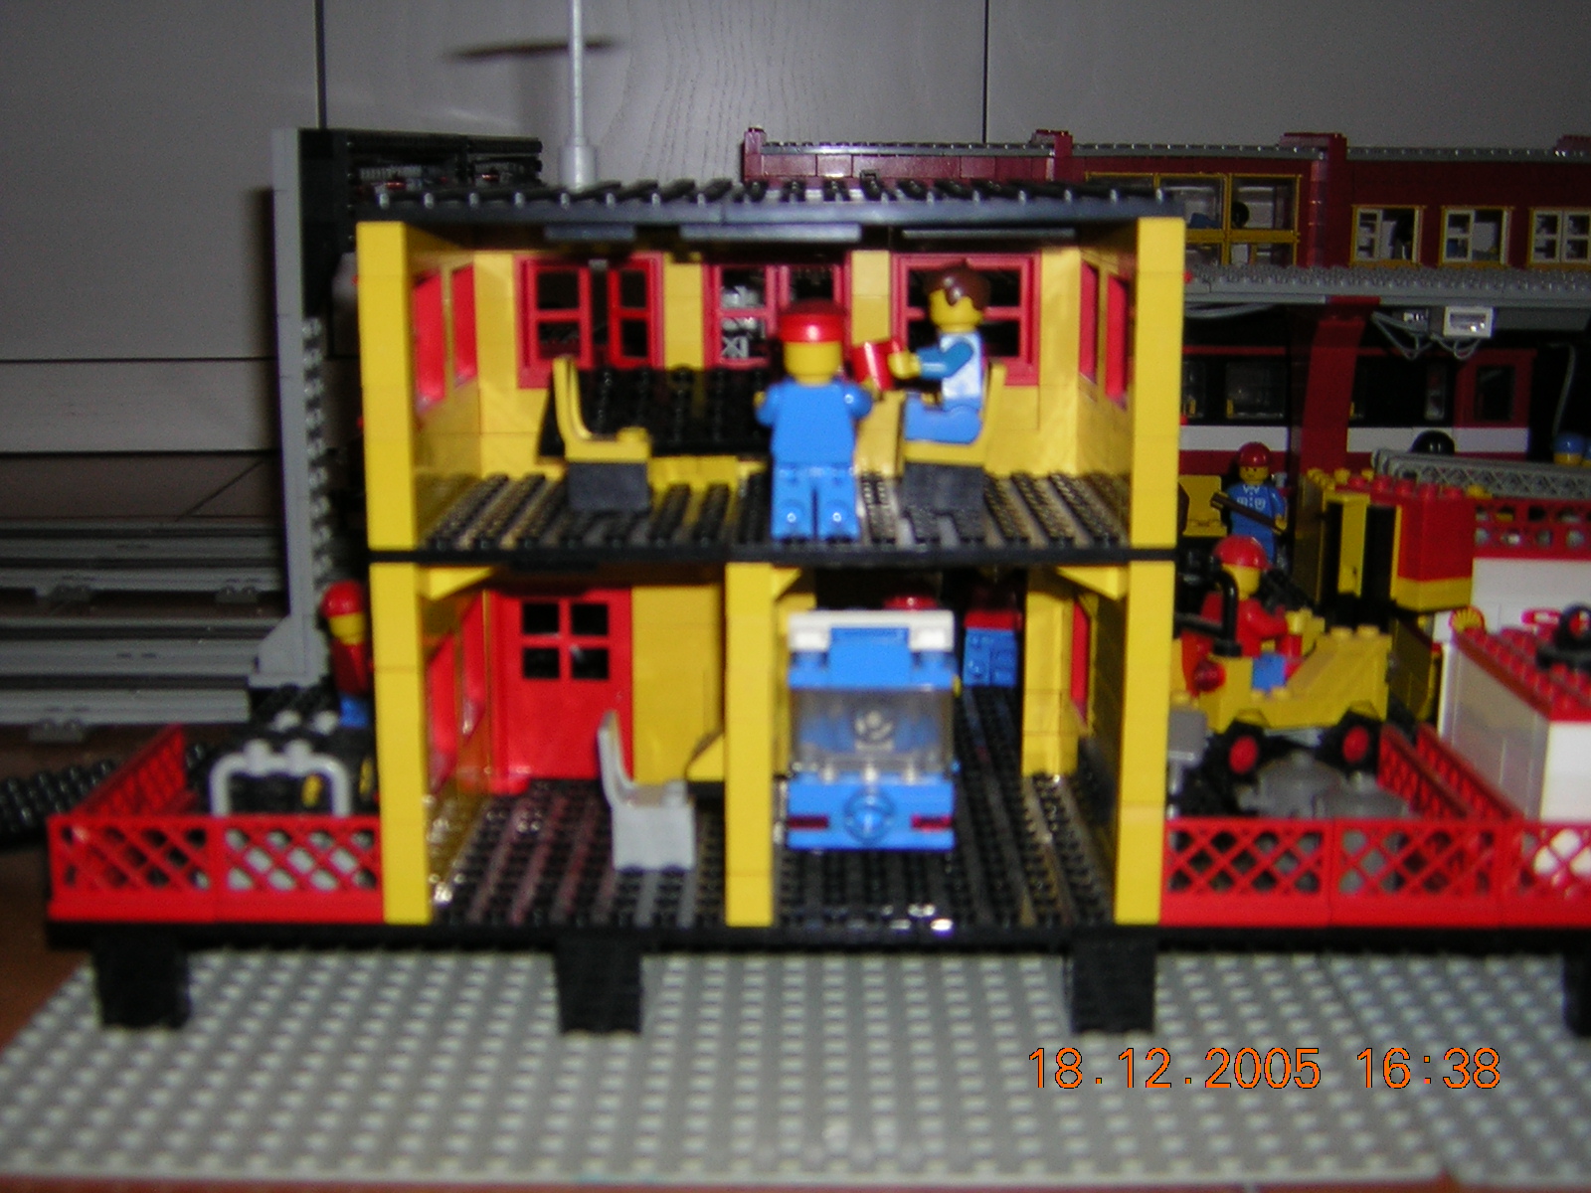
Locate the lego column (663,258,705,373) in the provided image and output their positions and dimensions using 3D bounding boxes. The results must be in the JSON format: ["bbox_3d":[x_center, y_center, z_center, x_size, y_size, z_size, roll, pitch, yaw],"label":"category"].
[{"bbox_3d":[-0.024,-0.060,0.421,0.008,0.027,0.008,0,11,0],"label":"lego column"}]

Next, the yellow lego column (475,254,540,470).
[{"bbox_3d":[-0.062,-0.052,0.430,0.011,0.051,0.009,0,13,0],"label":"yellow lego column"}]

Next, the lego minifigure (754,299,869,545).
[{"bbox_3d":[0.003,-0.033,0.362,0.021,0.043,0.016,0,12,0],"label":"lego minifigure"}]

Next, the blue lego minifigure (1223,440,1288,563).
[{"bbox_3d":[0.160,-0.033,0.690,0.023,0.041,0.014,5,14,23],"label":"blue lego minifigure"}]

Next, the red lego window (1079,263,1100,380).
[{"bbox_3d":[0.061,-0.056,0.403,0.007,0.029,0.031,0,11,0],"label":"red lego window"}]

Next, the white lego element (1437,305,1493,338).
[{"bbox_3d":[0.235,-0.096,0.690,0.016,0.011,0.014,0,11,0],"label":"white lego element"}]

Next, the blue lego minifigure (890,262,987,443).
[{"bbox_3d":[0.029,-0.048,0.396,0.020,0.035,0.022,0,11,0],"label":"blue lego minifigure"}]

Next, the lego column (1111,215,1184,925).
[{"bbox_3d":[0.064,-0.003,0.356,0.008,0.129,0.009,0,12,0],"label":"lego column"}]

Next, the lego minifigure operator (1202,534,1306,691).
[{"bbox_3d":[0.107,0.003,0.460,0.021,0.034,0.022,-5,14,-19],"label":"lego minifigure operator"}]

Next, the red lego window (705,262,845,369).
[{"bbox_3d":[-0.004,-0.060,0.428,0.032,0.029,0.008,0,13,0],"label":"red lego window"}]

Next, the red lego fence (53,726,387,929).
[{"bbox_3d":[-0.108,0.044,0.396,0.064,0.020,0.064,0,12,0],"label":"red lego fence"}]

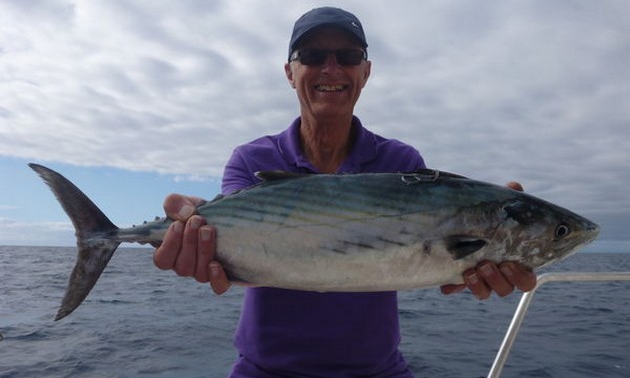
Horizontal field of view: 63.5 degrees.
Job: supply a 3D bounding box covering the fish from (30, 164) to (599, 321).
[{"bbox_3d":[0.000,0.066,0.625,0.685,0.190,0.110,1,-7,-2],"label":"fish"}]

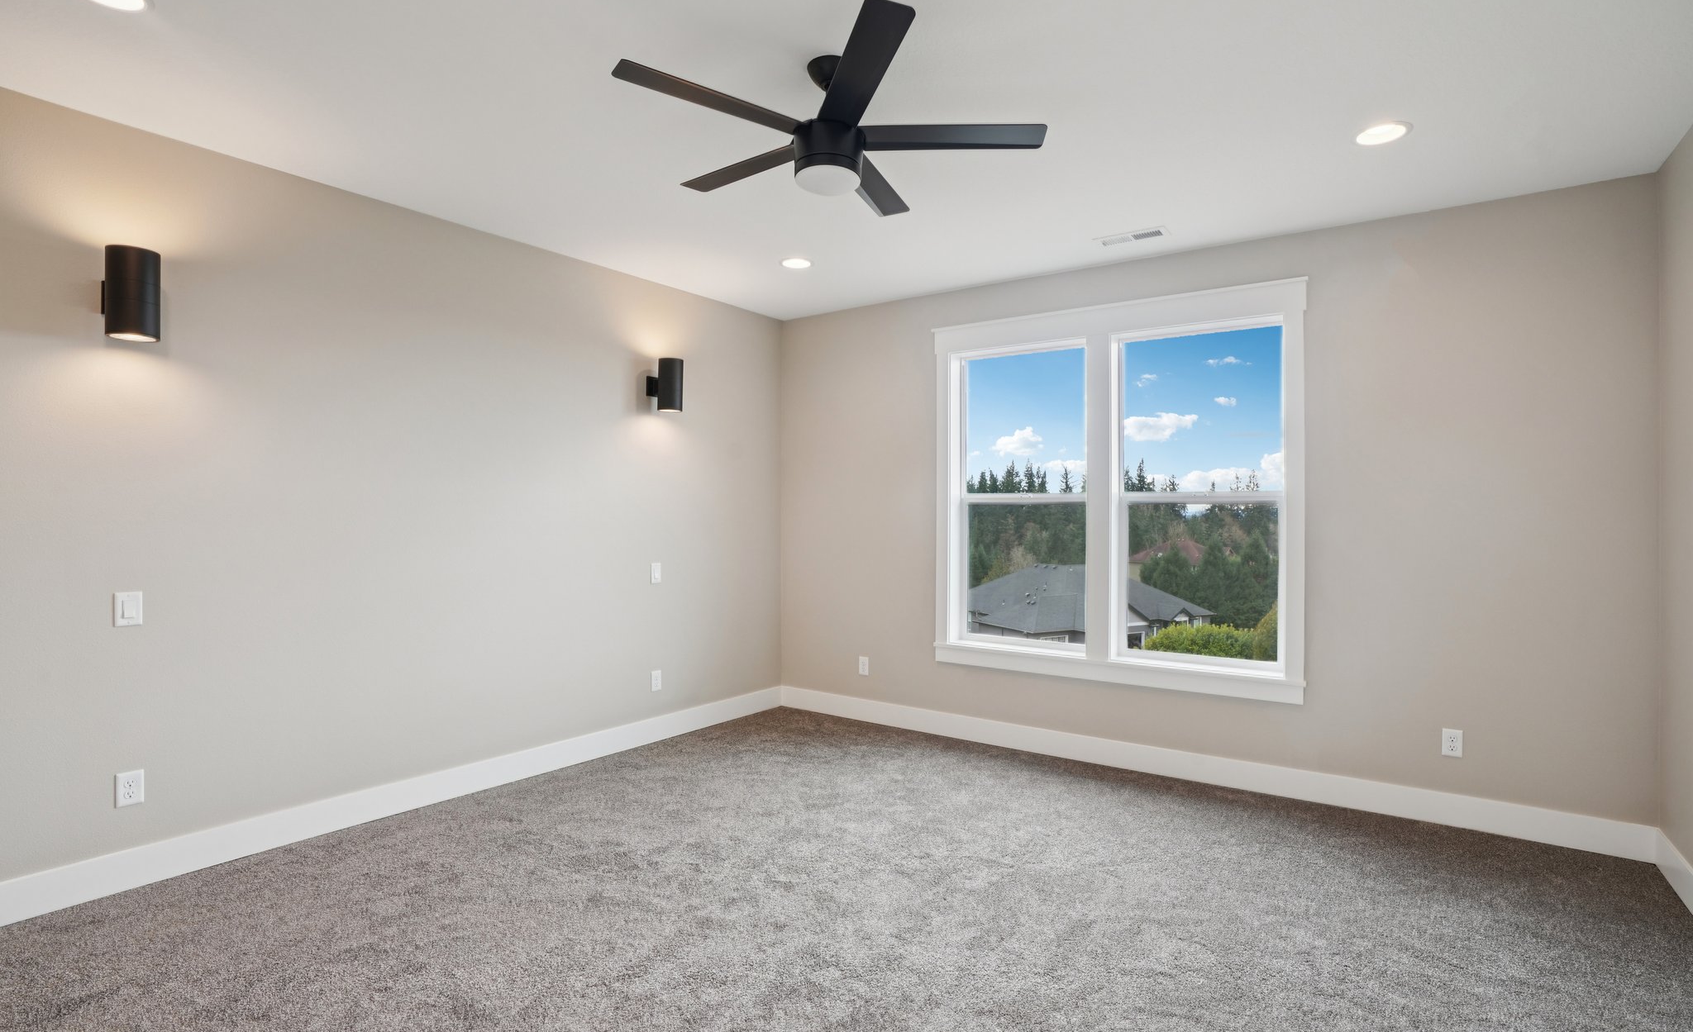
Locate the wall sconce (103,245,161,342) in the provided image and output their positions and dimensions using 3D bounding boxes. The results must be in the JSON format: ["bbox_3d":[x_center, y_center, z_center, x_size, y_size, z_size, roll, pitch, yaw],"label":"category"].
[{"bbox_3d":[-2.496,-0.766,2.626,0.214,0.304,0.136,0,0,39],"label":"wall sconce"}]

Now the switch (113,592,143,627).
[{"bbox_3d":[-2.571,0.335,2.696,0.012,0.117,0.071,0,0,39],"label":"switch"}]

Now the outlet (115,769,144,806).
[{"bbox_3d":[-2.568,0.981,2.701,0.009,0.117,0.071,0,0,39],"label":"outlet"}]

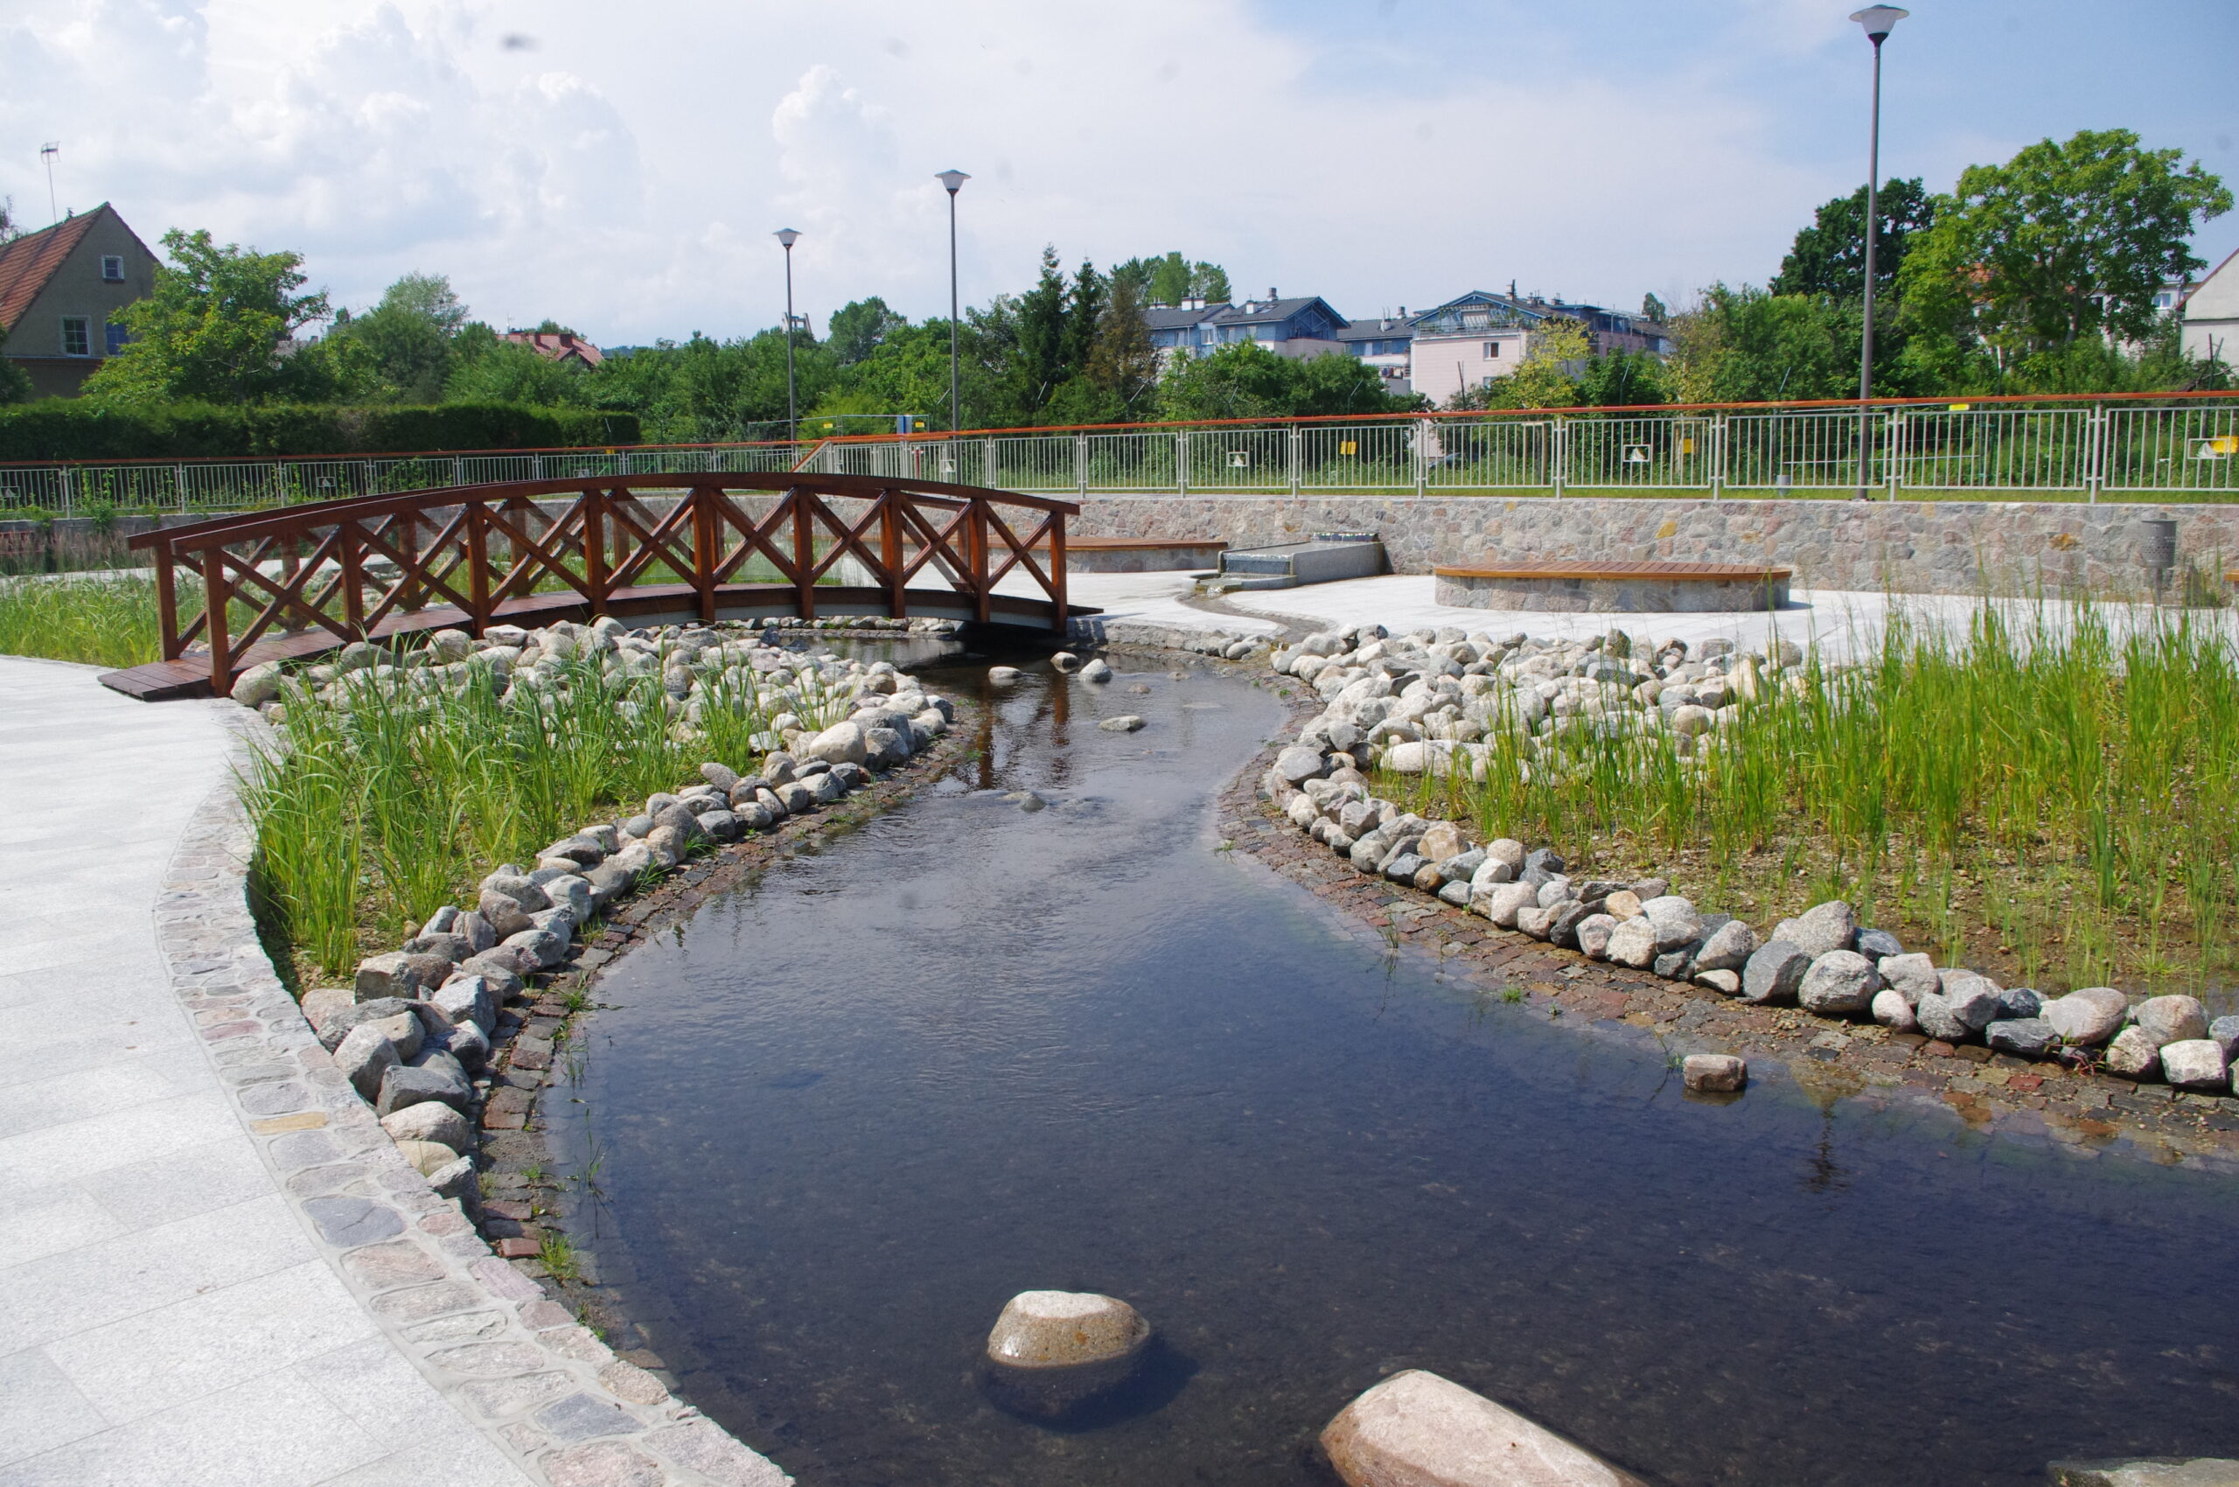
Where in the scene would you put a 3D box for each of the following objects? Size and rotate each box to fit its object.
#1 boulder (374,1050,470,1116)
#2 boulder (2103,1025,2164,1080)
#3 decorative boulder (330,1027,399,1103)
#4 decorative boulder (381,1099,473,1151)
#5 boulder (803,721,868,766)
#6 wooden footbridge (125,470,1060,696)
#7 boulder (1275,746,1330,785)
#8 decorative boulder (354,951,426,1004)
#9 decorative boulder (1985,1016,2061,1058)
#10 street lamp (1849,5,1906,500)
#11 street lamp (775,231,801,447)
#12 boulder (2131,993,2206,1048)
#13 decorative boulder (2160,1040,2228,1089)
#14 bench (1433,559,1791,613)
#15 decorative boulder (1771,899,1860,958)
[{"bbox_3d":[-1.915,0.942,4.620,0.250,0.160,0.190,-5,10,-23],"label":"boulder"},{"bbox_3d":[2.980,0.910,4.930,0.165,0.150,0.160,5,10,32],"label":"boulder"},{"bbox_3d":[-2.146,0.925,4.780,0.195,0.220,0.220,-5,10,-25],"label":"decorative boulder"},{"bbox_3d":[-1.725,0.958,4.166,0.210,0.150,0.175,-5,10,-23],"label":"decorative boulder"},{"bbox_3d":[-1.737,0.005,10.250,0.380,0.230,0.300,-2,9,-10],"label":"boulder"},{"bbox_3d":[-4.202,-1.668,15.371,9.030,1.600,1.880,-9,12,-40],"label":"wooden footbridge"},{"bbox_3d":[1.035,0.124,9.500,0.300,0.190,0.240,0,9,6],"label":"boulder"},{"bbox_3d":[-2.255,0.733,5.184,0.215,0.170,0.190,-5,10,-24],"label":"decorative boulder"},{"bbox_3d":[2.823,0.920,5.250,0.230,0.120,0.160,4,10,29],"label":"decorative boulder"},{"bbox_3d":[8.729,-5.605,19.361,0.630,5.540,0.630,3,10,23],"label":"street lamp"},{"bbox_3d":[-7.145,-8.318,36.500,0.620,5.600,0.620,-2,9,-11],"label":"street lamp"},{"bbox_3d":[3.200,0.855,5.110,0.225,0.165,0.200,5,11,33],"label":"boulder"},{"bbox_3d":[2.839,0.848,4.430,0.170,0.125,0.155,5,11,33],"label":"decorative boulder"},{"bbox_3d":[5.300,-1.693,18.128,3.750,0.420,1.900,3,10,20],"label":"bench"},{"bbox_3d":[2.425,0.662,5.850,0.280,0.210,0.220,3,10,23],"label":"decorative boulder"}]

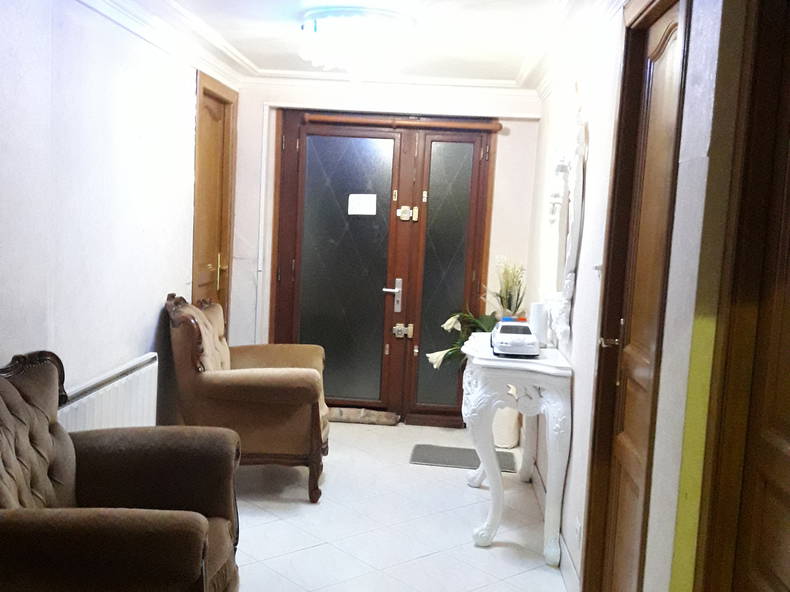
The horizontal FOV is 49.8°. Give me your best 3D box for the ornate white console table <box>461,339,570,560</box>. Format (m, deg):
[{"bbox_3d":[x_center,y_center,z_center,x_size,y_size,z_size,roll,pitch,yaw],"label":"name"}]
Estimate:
[{"bbox_3d":[0.509,0.634,3.985,0.420,0.810,1.150,3,5,3],"label":"ornate white console table"}]

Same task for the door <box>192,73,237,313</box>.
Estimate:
[{"bbox_3d":[-1.143,-0.235,5.266,0.090,2.130,0.920,3,5,3],"label":"door"}]

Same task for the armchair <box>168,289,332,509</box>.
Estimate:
[{"bbox_3d":[-0.767,0.471,4.433,0.830,0.920,0.870,3,5,-2],"label":"armchair"}]

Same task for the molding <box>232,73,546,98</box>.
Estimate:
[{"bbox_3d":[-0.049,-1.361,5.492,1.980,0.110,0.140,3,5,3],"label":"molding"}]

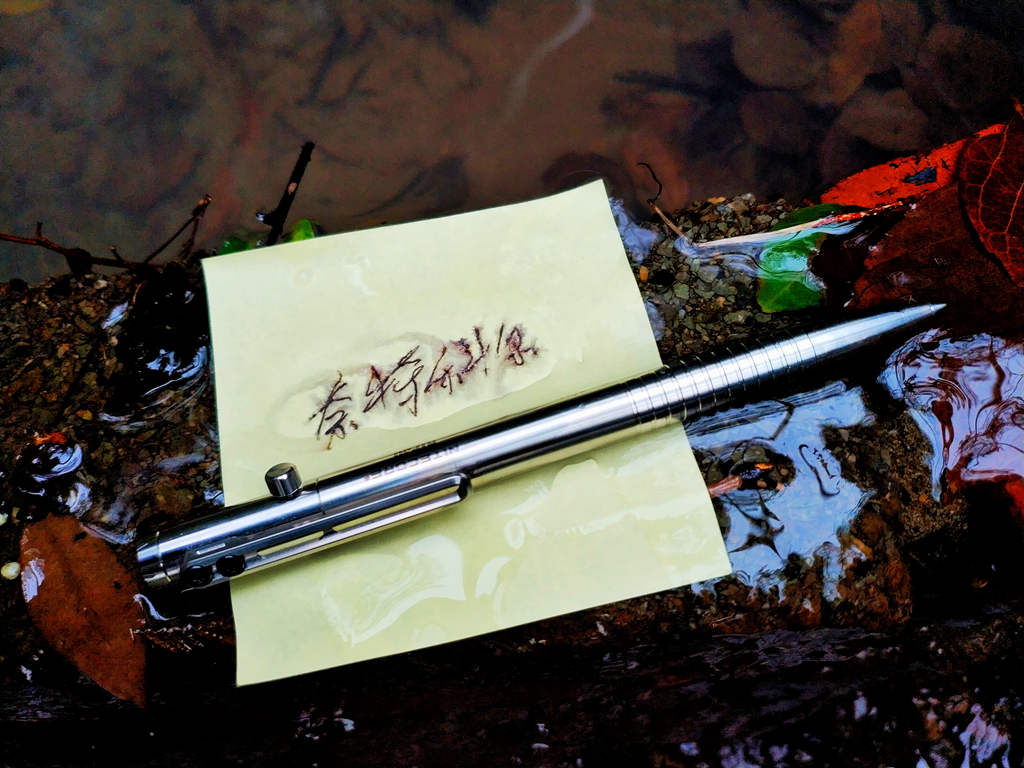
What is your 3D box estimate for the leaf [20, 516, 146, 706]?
[{"bbox_3d":[-0.067,0.035,0.148,0.015,0.003,0.038,-35,68,-13],"label":"leaf"}]

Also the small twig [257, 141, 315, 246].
[{"bbox_3d":[-0.043,-0.036,0.177,0.005,0.004,0.022,15,66,9],"label":"small twig"}]

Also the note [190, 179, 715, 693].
[{"bbox_3d":[-0.012,0.003,0.158,0.076,0.002,0.076,-12,65,-3],"label":"note"}]

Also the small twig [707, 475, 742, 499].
[{"bbox_3d":[0.034,0.016,0.151,0.007,0.002,0.002,-21,66,-7],"label":"small twig"}]

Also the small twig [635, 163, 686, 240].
[{"bbox_3d":[0.027,-0.033,0.173,0.004,0.004,0.019,-21,66,-8],"label":"small twig"}]

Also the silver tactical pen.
[{"bbox_3d":[0.008,0.006,0.150,0.137,0.011,0.013,-17,65,-6],"label":"silver tactical pen"}]

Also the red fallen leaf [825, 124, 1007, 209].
[{"bbox_3d":[0.077,-0.040,0.175,0.043,0.005,0.014,-24,66,-9],"label":"red fallen leaf"}]

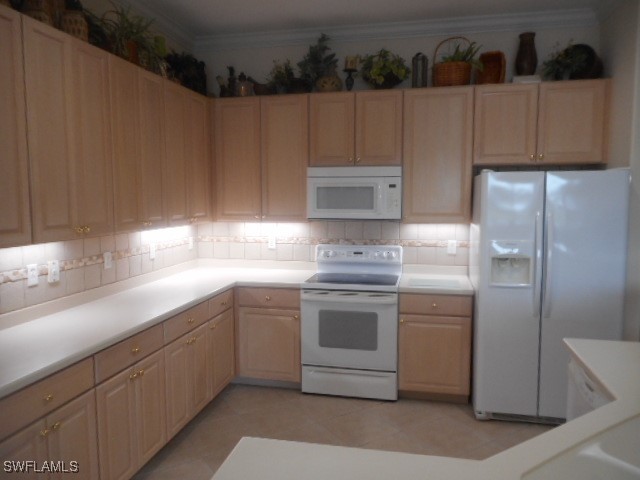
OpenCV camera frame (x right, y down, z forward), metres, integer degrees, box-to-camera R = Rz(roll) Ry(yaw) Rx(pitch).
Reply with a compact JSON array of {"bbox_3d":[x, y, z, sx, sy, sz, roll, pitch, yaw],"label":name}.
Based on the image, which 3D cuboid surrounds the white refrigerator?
[{"bbox_3d":[1.635,0.388,3.479,0.890,1.775,0.790,1,6,12],"label":"white refrigerator"}]

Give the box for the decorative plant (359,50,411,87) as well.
[{"bbox_3d":[0.542,-1.386,3.810,0.401,0.359,0.280,1,4,11],"label":"decorative plant"}]

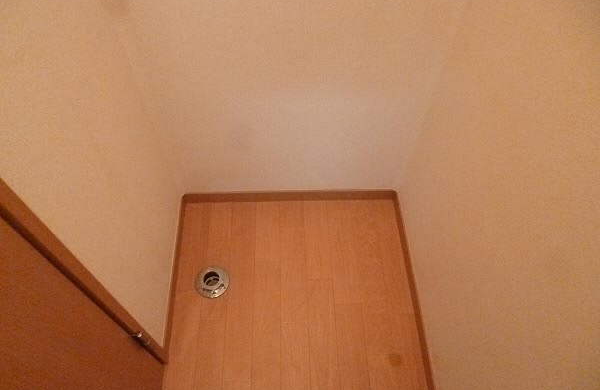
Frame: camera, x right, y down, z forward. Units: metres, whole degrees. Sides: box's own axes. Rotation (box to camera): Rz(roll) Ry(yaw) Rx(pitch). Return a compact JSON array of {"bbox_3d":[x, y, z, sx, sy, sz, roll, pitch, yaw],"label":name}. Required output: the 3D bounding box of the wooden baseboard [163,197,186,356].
[{"bbox_3d":[-0.370,0.215,1.225,0.011,0.058,0.482,-2,57,-4],"label":"wooden baseboard"}]

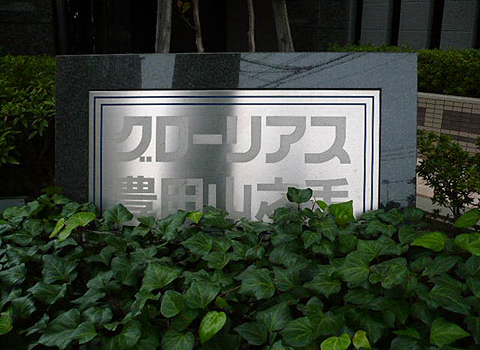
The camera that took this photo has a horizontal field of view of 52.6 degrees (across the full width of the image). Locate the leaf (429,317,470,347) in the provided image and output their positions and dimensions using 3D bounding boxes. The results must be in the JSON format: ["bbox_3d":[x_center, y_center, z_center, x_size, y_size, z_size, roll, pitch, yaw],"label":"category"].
[{"bbox_3d":[0.464,0.349,1.076,0.087,0.020,0.065,-1,52,-1],"label":"leaf"}]

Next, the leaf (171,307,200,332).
[{"bbox_3d":[-0.134,0.356,1.201,0.061,0.022,0.072,8,46,8],"label":"leaf"}]

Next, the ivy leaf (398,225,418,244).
[{"bbox_3d":[0.583,0.206,1.680,0.065,0.020,0.068,7,53,5],"label":"ivy leaf"}]

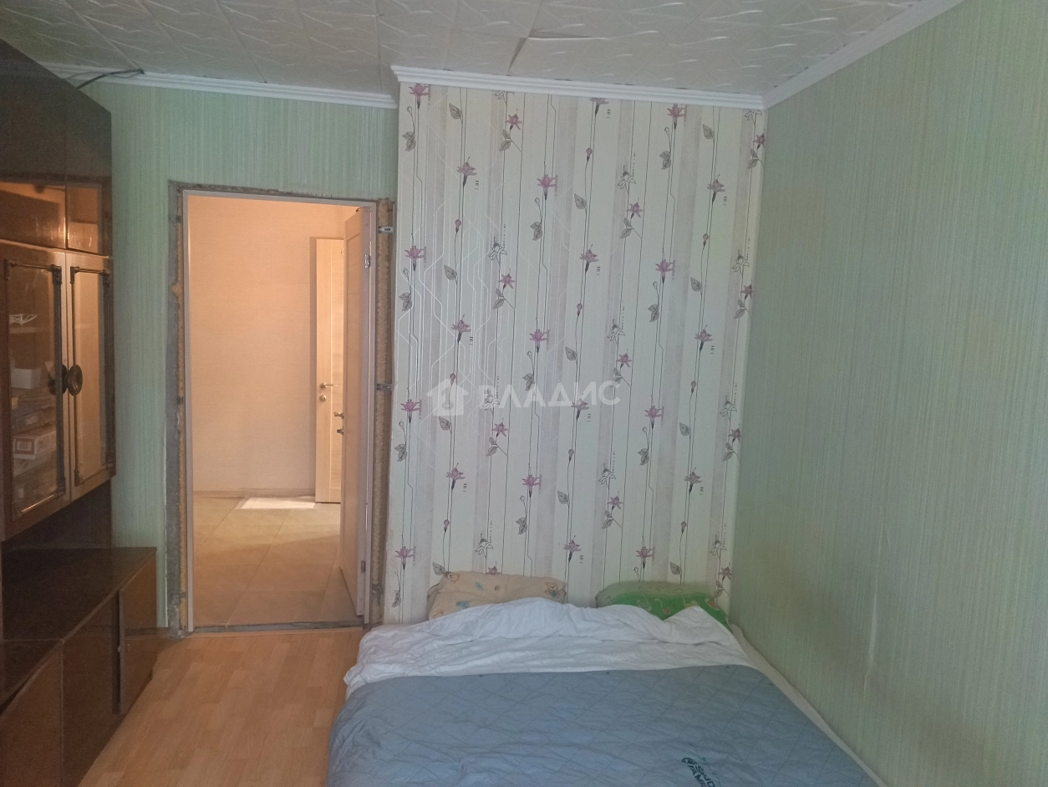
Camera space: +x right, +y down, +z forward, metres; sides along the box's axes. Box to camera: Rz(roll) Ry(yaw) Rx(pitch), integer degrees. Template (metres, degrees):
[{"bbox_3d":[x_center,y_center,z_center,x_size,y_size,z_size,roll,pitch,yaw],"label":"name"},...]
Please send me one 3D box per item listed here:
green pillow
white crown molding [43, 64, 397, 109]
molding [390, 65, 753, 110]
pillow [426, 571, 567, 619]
[{"bbox_3d":[0.605,0.945,3.104,0.590,0.200,0.380,2,7,-7],"label":"green pillow"},{"bbox_3d":[-1.318,-1.335,3.162,1.510,0.047,0.033,1,7,-10],"label":"white crown molding"},{"bbox_3d":[0.251,-1.249,2.984,1.570,0.047,0.033,2,7,-7],"label":"molding"},{"bbox_3d":[-0.098,0.900,3.012,0.610,0.210,0.380,2,7,-7],"label":"pillow"}]

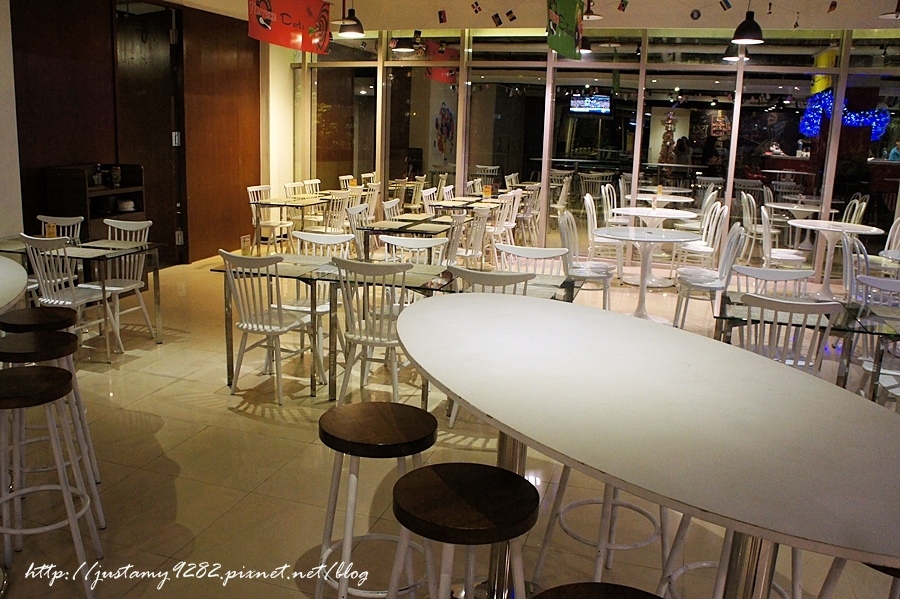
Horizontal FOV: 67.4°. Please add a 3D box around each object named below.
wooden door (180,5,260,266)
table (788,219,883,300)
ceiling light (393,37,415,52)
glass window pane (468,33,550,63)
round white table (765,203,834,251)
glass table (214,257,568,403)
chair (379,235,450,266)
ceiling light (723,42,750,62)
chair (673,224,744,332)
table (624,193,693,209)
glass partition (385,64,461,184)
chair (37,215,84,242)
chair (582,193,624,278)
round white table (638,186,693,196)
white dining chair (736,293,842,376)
[{"bbox_3d":[-2.843,-2.010,8.466,0.089,2.971,1.567,6,14,18],"label":"wooden door"},{"bbox_3d":[4.052,-0.400,7.141,0.910,0.755,0.910,6,13,16],"label":"table"},{"bbox_3d":[-0.663,-3.655,9.614,0.320,0.280,0.320,6,13,16],"label":"ceiling light"},{"bbox_3d":[0.754,-3.237,8.660,1.050,0.400,0.040,6,13,16],"label":"glass window pane"},{"bbox_3d":[4.688,-0.847,9.085,0.936,0.778,0.936,6,14,18],"label":"round white table"},{"bbox_3d":[-0.310,0.205,4.165,2.177,0.735,0.709,6,14,18],"label":"glass table"},{"bbox_3d":[-0.280,0.043,4.344,0.480,0.835,0.500,4,13,11],"label":"chair"},{"bbox_3d":[3.652,-3.201,8.573,0.341,0.310,0.341,6,14,18],"label":"ceiling light"},{"bbox_3d":[2.105,-0.187,5.556,0.500,0.910,0.420,6,13,16],"label":"chair"},{"bbox_3d":[3.033,-1.083,9.873,1.050,0.760,1.050,6,14,16],"label":"table"},{"bbox_3d":[-0.424,-2.034,9.560,1.200,2.350,0.060,6,14,16],"label":"glass partition"},{"bbox_3d":[-3.119,-0.161,5.152,0.470,0.880,0.500,4,13,11],"label":"chair"},{"bbox_3d":[1.749,-0.684,7.692,0.500,0.910,0.420,4,13,7],"label":"chair"},{"bbox_3d":[3.626,-1.485,11.520,0.936,0.778,0.936,6,14,18],"label":"round white table"},{"bbox_3d":[1.694,0.392,3.506,0.470,0.880,0.500,6,14,16],"label":"white dining chair"}]

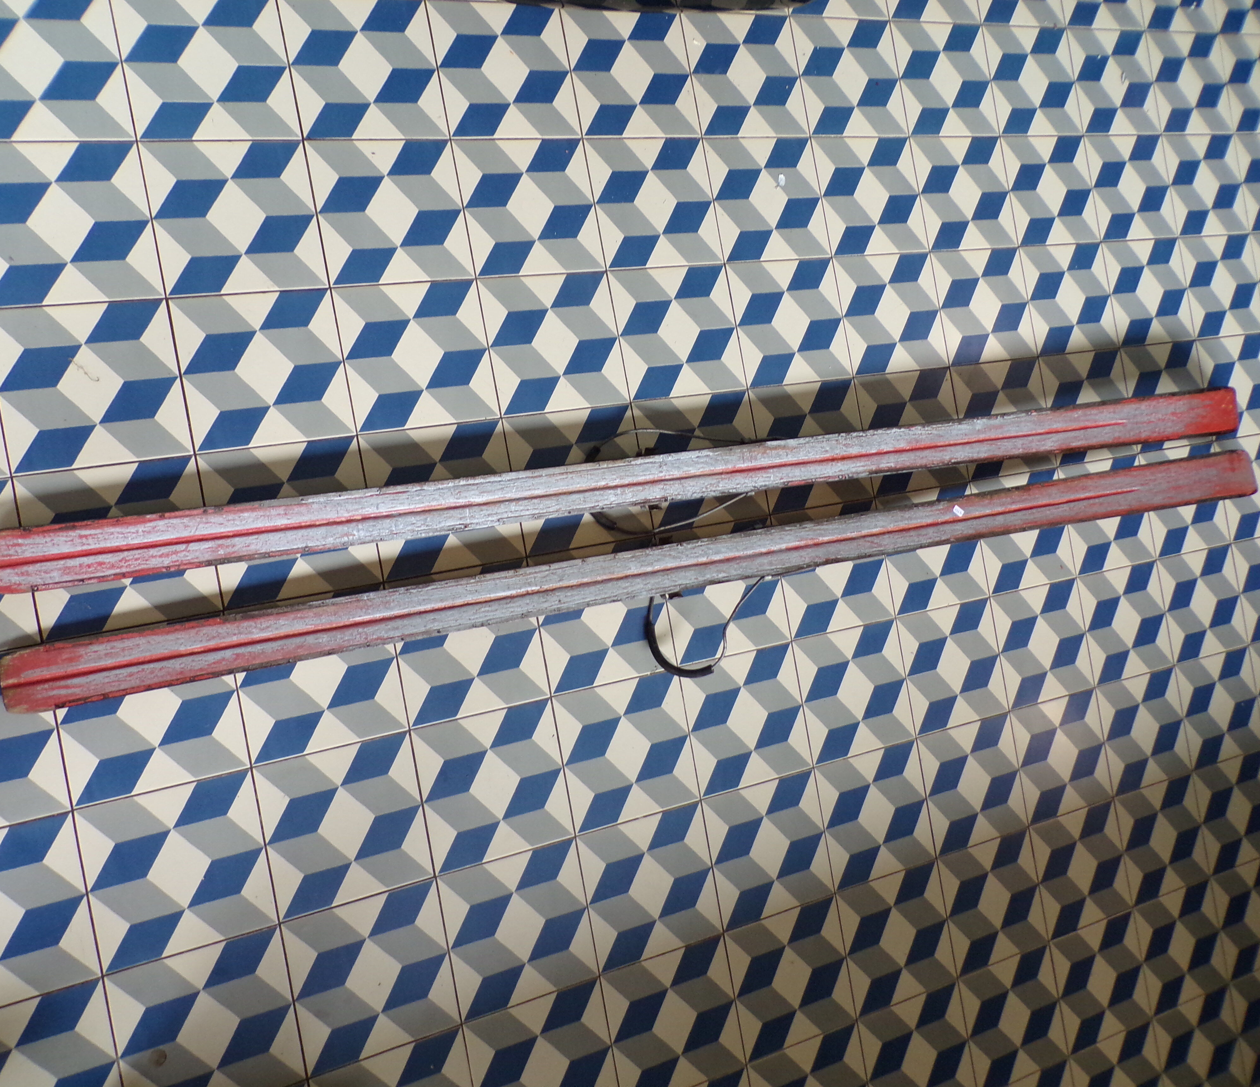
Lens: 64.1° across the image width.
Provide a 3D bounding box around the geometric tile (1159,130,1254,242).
[{"bbox_3d":[1.143,-0.711,1.995,0.198,0.012,0.198,-10,90,-22],"label":"geometric tile"}]

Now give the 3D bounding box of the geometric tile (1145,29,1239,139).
[{"bbox_3d":[1.100,-0.906,1.988,0.199,0.012,0.199,-10,90,-22],"label":"geometric tile"}]

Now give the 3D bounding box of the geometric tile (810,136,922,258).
[{"bbox_3d":[0.398,-0.582,1.685,0.198,0.012,0.198,-10,90,-22],"label":"geometric tile"}]

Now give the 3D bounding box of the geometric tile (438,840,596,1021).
[{"bbox_3d":[-0.154,0.528,1.385,0.198,0.012,0.198,-10,90,-22],"label":"geometric tile"}]

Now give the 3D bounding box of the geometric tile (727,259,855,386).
[{"bbox_3d":[0.256,-0.353,1.611,0.200,0.010,0.200,-10,90,-22],"label":"geometric tile"}]

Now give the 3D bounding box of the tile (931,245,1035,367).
[{"bbox_3d":[0.621,-0.417,1.763,0.199,0.012,0.199,-10,90,-22],"label":"tile"}]

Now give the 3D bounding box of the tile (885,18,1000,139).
[{"bbox_3d":[0.544,-0.807,1.759,0.198,0.012,0.198,-10,90,-22],"label":"tile"}]

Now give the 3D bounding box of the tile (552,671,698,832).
[{"bbox_3d":[-0.006,0.301,1.463,0.199,0.012,0.199,-10,90,-22],"label":"tile"}]

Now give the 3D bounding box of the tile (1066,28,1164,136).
[{"bbox_3d":[0.918,-0.875,1.913,0.199,0.012,0.199,-10,90,-22],"label":"tile"}]

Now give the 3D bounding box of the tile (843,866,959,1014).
[{"bbox_3d":[0.427,0.631,1.612,0.200,0.015,0.200,-10,90,-22],"label":"tile"}]

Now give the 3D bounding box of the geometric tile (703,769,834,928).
[{"bbox_3d":[0.210,0.467,1.538,0.199,0.012,0.199,-10,90,-22],"label":"geometric tile"}]

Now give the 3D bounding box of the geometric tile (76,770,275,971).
[{"bbox_3d":[-0.553,0.396,1.232,0.198,0.012,0.198,-10,90,-22],"label":"geometric tile"}]

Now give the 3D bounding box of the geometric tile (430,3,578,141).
[{"bbox_3d":[-0.178,-0.684,1.462,0.199,0.012,0.199,-10,90,-22],"label":"geometric tile"}]

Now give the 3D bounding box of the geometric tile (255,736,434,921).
[{"bbox_3d":[-0.370,0.363,1.309,0.198,0.012,0.198,-10,90,-22],"label":"geometric tile"}]

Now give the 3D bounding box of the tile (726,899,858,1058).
[{"bbox_3d":[0.245,0.663,1.538,0.200,0.012,0.200,-10,90,-22],"label":"tile"}]

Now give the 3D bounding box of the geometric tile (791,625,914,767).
[{"bbox_3d":[0.359,0.238,1.612,0.200,0.010,0.200,-10,90,-22],"label":"geometric tile"}]

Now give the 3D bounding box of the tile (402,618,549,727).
[{"bbox_3d":[-0.222,0.136,1.382,0.200,0.015,0.200,-10,90,-22],"label":"tile"}]

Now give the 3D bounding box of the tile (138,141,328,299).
[{"bbox_3d":[-0.508,-0.422,1.308,0.200,0.010,0.200,-10,90,-22],"label":"tile"}]

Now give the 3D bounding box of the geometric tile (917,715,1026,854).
[{"bbox_3d":[0.575,0.403,1.690,0.200,0.012,0.200,-10,90,-22],"label":"geometric tile"}]

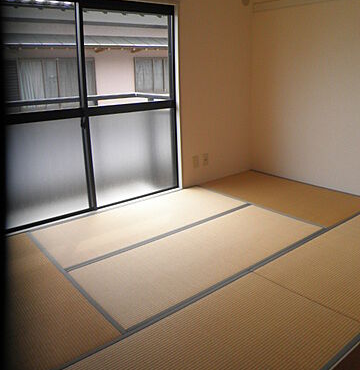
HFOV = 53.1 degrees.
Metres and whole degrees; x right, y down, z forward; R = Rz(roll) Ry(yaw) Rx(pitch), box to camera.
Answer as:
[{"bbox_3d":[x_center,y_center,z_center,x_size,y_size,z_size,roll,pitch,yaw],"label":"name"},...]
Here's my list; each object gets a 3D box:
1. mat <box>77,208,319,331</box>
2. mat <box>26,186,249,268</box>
[{"bbox_3d":[0.188,0.466,2.544,1.740,0.040,0.768,-15,22,-35],"label":"mat"},{"bbox_3d":[-0.283,0.298,3.126,1.740,0.040,0.768,-15,22,-35],"label":"mat"}]

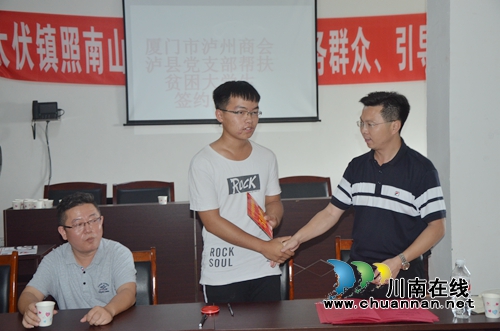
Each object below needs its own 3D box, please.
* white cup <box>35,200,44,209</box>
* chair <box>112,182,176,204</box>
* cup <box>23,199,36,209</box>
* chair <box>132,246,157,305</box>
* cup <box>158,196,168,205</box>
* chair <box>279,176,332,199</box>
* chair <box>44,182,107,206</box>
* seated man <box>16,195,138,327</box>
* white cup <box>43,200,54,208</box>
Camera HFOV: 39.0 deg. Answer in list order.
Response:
[{"bbox_3d":[-1.748,0.337,5.842,0.074,0.079,0.074,-2,3,-8],"label":"white cup"},{"bbox_3d":[-0.951,0.652,6.418,0.580,0.980,0.600,-2,3,-8],"label":"chair"},{"bbox_3d":[-1.824,0.338,5.832,0.074,0.079,0.074,-1,3,0],"label":"cup"},{"bbox_3d":[-0.630,0.885,3.116,0.460,0.950,0.540,-2,3,-8],"label":"chair"},{"bbox_3d":[-0.734,0.308,5.982,0.074,0.079,0.074,-1,3,0],"label":"cup"},{"bbox_3d":[0.557,0.611,6.618,0.580,0.980,0.600,-2,3,-8],"label":"chair"},{"bbox_3d":[-1.568,0.662,6.328,0.580,0.980,0.600,-2,3,-8],"label":"chair"},{"bbox_3d":[-0.693,0.740,2.962,0.500,1.250,0.720,-2,3,-10],"label":"seated man"},{"bbox_3d":[-1.665,0.335,5.862,0.074,0.079,0.074,-2,3,-8],"label":"white cup"}]

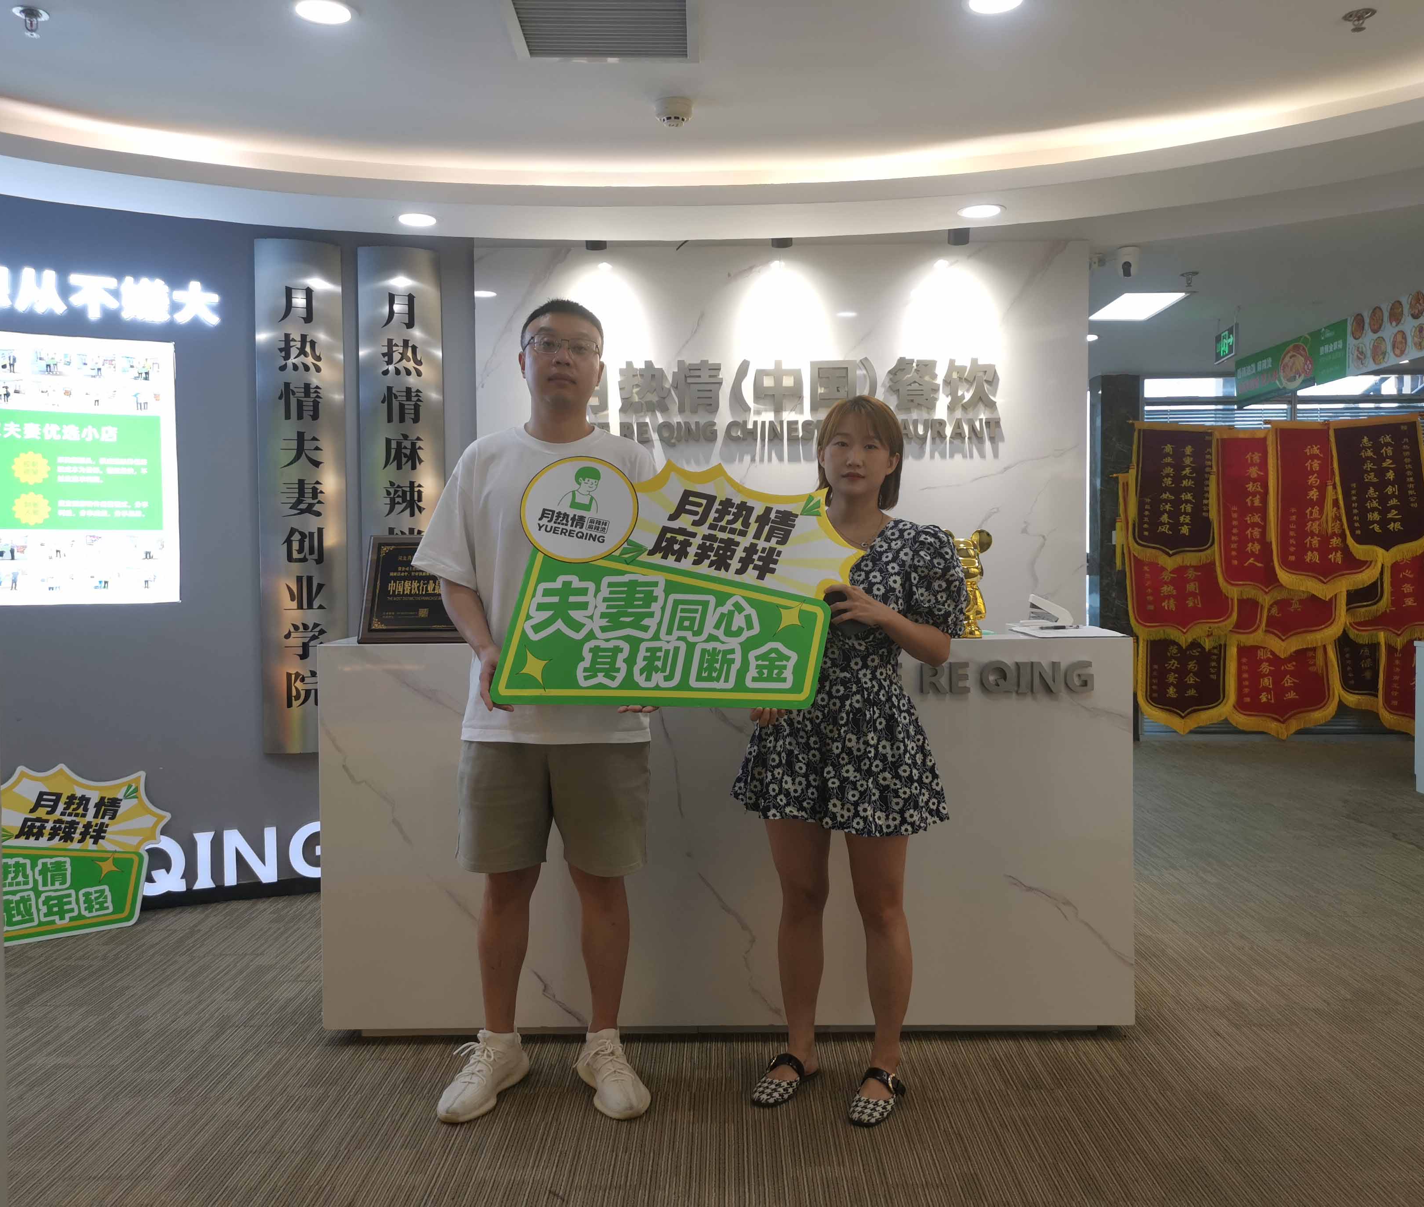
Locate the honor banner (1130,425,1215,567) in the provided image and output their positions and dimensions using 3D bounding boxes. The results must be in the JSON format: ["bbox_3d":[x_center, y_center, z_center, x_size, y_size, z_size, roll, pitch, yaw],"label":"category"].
[{"bbox_3d":[2.904,-0.669,7.913,0.570,0.940,0.050,2,2,1],"label":"honor banner"}]

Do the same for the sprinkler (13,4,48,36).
[{"bbox_3d":[-1.596,-1.354,2.945,0.078,0.060,0.078,0,2,1],"label":"sprinkler"}]

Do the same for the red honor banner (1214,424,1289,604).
[{"bbox_3d":[3.495,-0.560,7.930,0.640,1.080,0.040,-3,2,1],"label":"red honor banner"}]

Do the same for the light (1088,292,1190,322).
[{"bbox_3d":[2.004,-1.405,5.921,0.295,0.050,0.630,0,2,1],"label":"light"}]

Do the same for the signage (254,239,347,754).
[{"bbox_3d":[-1.453,-0.374,4.470,0.302,1.815,0.045,-1,2,-19],"label":"signage"}]

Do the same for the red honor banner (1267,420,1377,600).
[{"bbox_3d":[3.852,-0.592,7.880,0.670,1.090,0.040,-1,2,1],"label":"red honor banner"}]

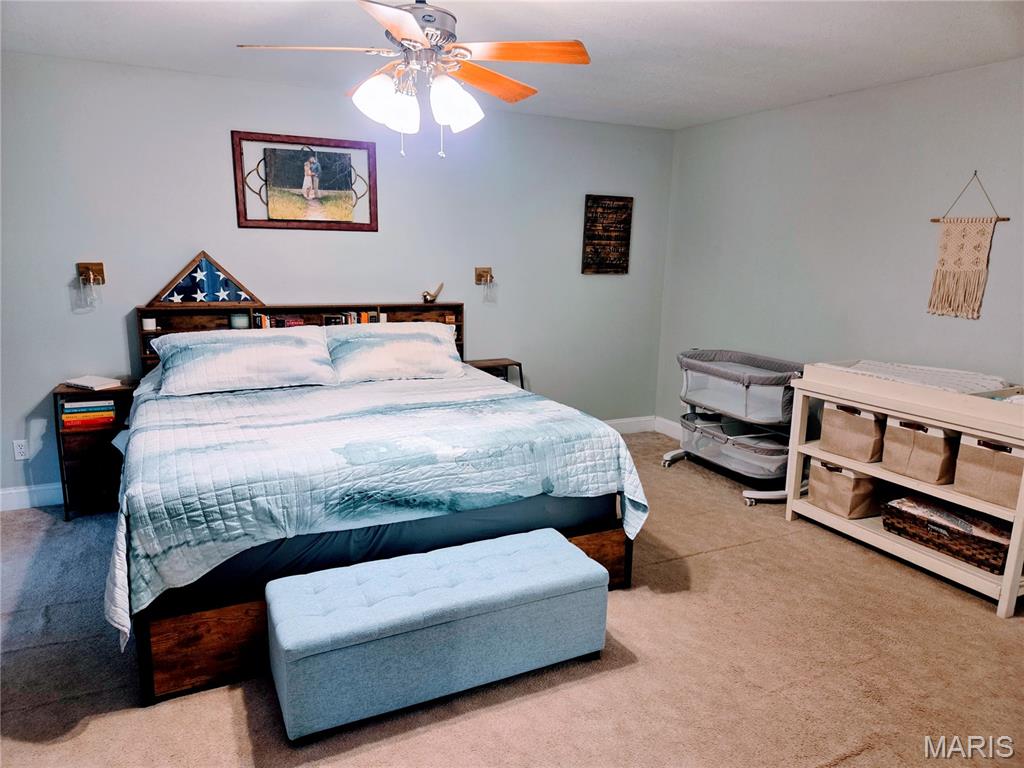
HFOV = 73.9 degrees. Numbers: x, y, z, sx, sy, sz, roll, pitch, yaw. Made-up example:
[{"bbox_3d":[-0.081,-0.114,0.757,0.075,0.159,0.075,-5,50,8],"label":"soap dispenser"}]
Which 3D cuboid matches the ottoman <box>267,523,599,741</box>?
[{"bbox_3d":[-0.248,0.855,2.483,1.148,0.382,0.403,-4,13,-26],"label":"ottoman"}]

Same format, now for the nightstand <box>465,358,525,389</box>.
[{"bbox_3d":[-0.158,0.199,4.891,0.371,0.716,0.267,-4,13,-26],"label":"nightstand"}]

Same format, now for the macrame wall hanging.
[{"bbox_3d":[2.274,-0.699,3.434,0.030,0.717,0.377,-4,13,-26],"label":"macrame wall hanging"}]

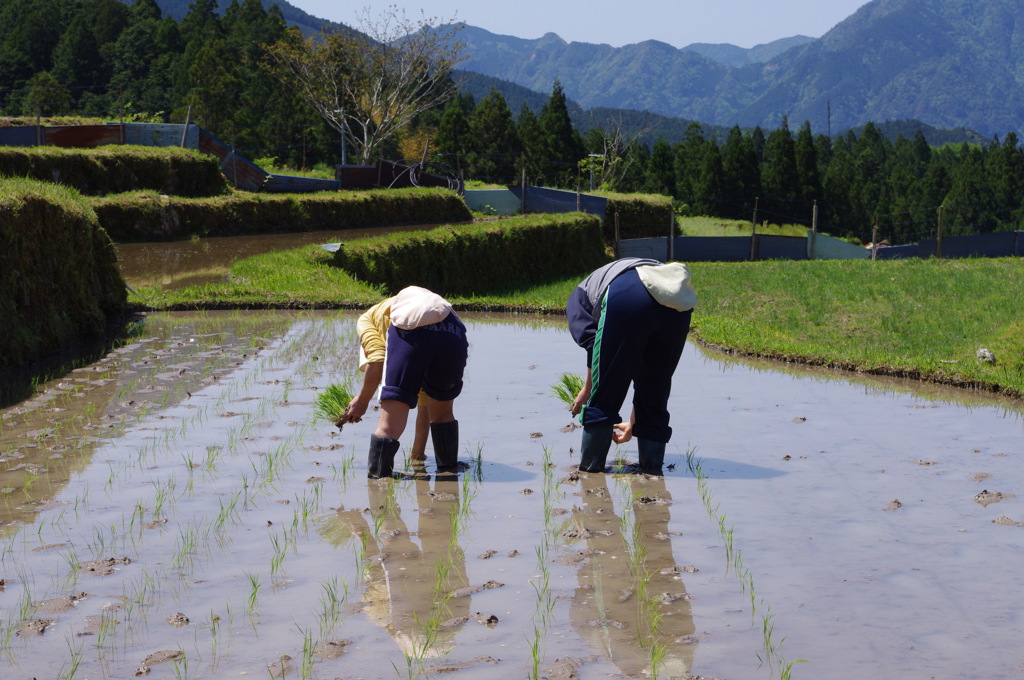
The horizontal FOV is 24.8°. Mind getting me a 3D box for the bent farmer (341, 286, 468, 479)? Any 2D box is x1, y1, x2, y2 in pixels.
[{"bbox_3d":[-0.455,0.175,9.870,0.520,0.811,0.800,-2,5,-22],"label":"bent farmer"}]

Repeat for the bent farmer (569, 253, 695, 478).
[{"bbox_3d":[0.508,0.116,9.896,0.540,0.926,0.850,-2,5,-20],"label":"bent farmer"}]

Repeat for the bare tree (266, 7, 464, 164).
[{"bbox_3d":[-3.522,-6.046,56.000,4.712,3.942,4.500,0,4,0],"label":"bare tree"}]

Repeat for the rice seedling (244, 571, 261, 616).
[{"bbox_3d":[-0.749,0.734,6.715,0.055,0.141,0.050,0,4,0],"label":"rice seedling"}]

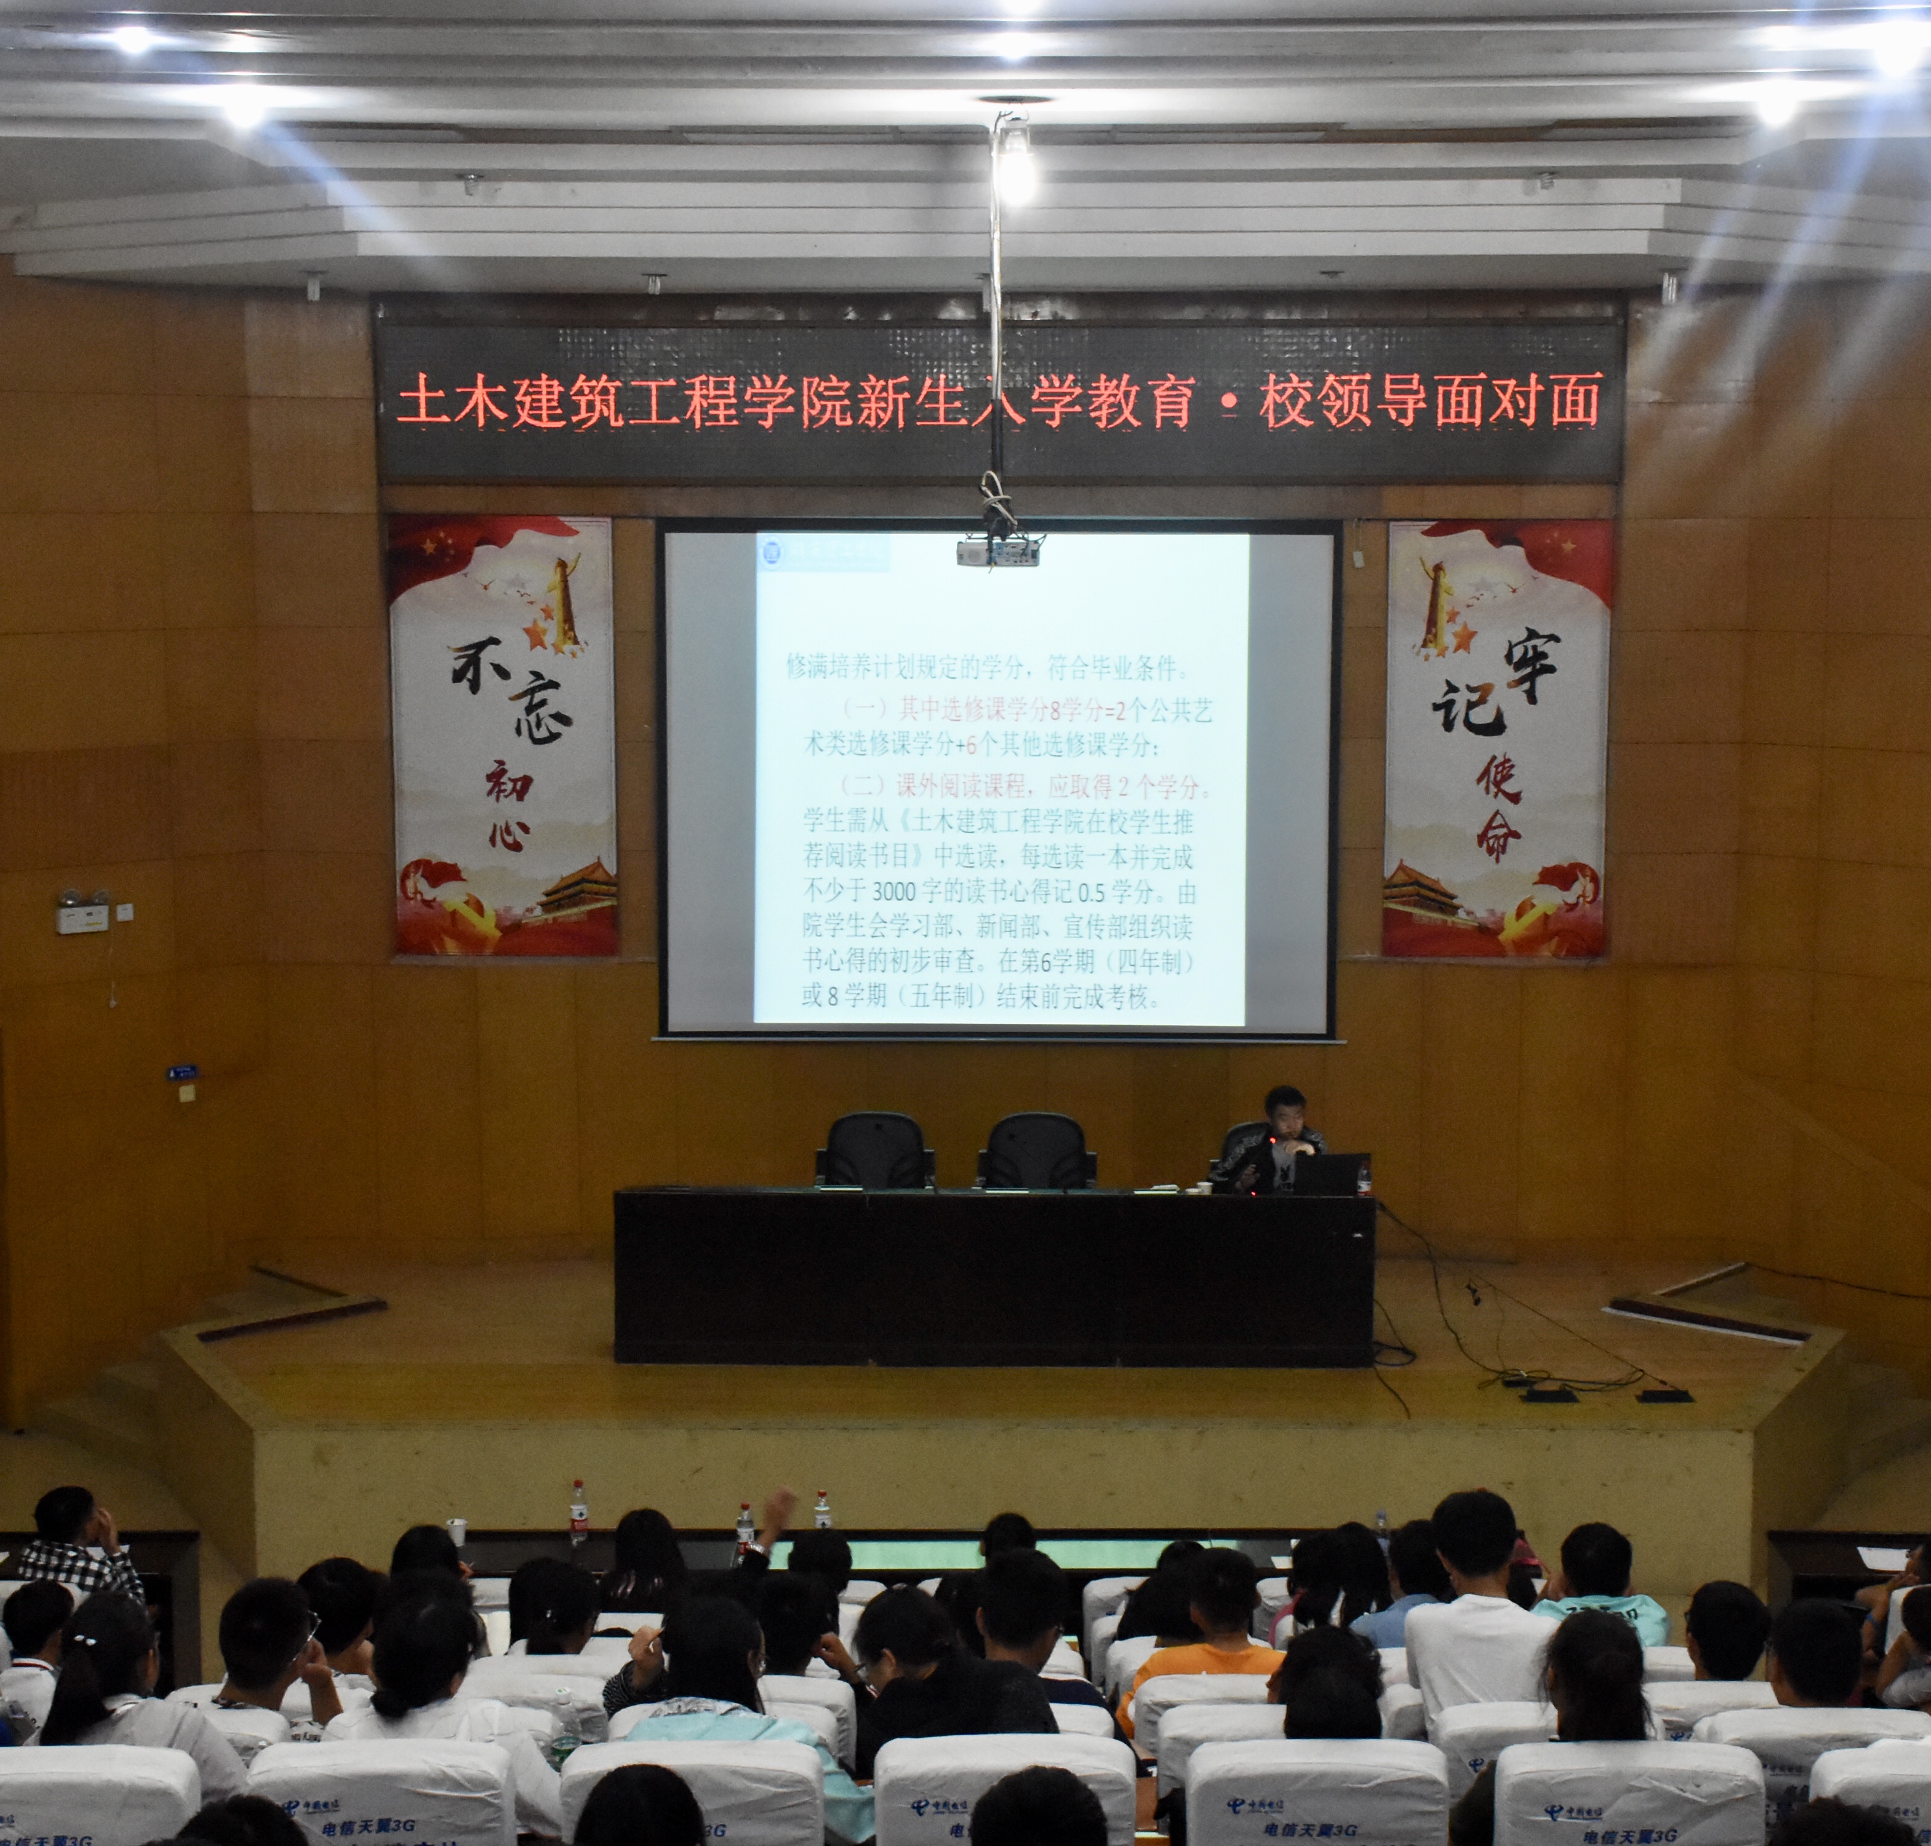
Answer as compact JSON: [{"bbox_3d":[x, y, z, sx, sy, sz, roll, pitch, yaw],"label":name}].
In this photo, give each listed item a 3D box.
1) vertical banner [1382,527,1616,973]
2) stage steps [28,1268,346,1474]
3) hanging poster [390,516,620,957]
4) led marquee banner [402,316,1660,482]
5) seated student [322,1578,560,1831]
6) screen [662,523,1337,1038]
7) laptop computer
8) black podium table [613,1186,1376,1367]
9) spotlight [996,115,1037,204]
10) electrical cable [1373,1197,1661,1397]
[{"bbox_3d":[2.801,-0.964,18.142,1.200,2.310,0.040,0,7,3],"label":"vertical banner"},{"bbox_3d":[-3.990,2.283,17.786,1.200,0.720,1.250,-7,10,-43],"label":"stage steps"},{"bbox_3d":[-2.415,-0.975,18.141,1.200,2.310,0.040,0,7,-3],"label":"hanging poster"},{"bbox_3d":[0.174,-2.703,17.923,6.500,0.860,0.140,0,7,0],"label":"led marquee banner"},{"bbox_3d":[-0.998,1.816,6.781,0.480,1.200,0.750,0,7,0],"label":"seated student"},{"bbox_3d":[0.179,-0.748,18.129,3.550,2.720,0.080,0,7,0],"label":"screen"},{"bbox_3d":[1.751,1.155,16.495,0.360,0.215,0.280,0,7,0],"label":"laptop computer"},{"bbox_3d":[0.130,1.659,16.609,3.600,0.820,0.500,0,7,1],"label":"black podium table"},{"bbox_3d":[0.184,-2.758,12.553,0.150,0.320,0.150,0,7,0],"label":"spotlight"},{"bbox_3d":[2.580,1.719,16.294,1.350,0.780,0.950,0,7,0],"label":"electrical cable"}]

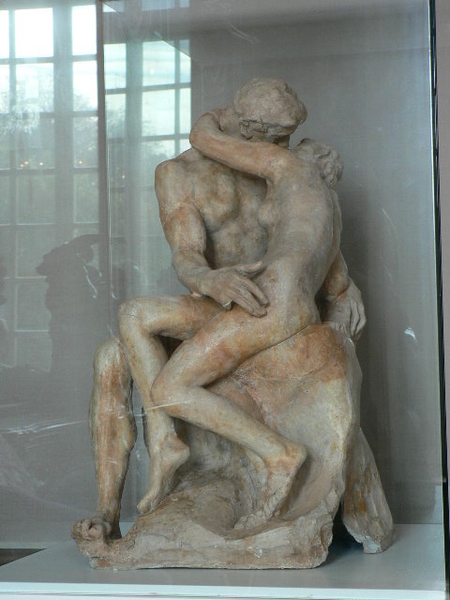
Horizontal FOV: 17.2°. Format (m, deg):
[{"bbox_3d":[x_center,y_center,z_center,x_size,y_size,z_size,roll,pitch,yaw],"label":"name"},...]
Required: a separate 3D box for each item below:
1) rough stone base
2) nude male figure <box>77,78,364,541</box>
[{"bbox_3d":[0.038,0.245,2.731,0.526,0.415,0.451,-2,-1,10],"label":"rough stone base"},{"bbox_3d":[0.015,-0.005,2.739,0.472,0.810,0.392,-2,-1,10],"label":"nude male figure"}]

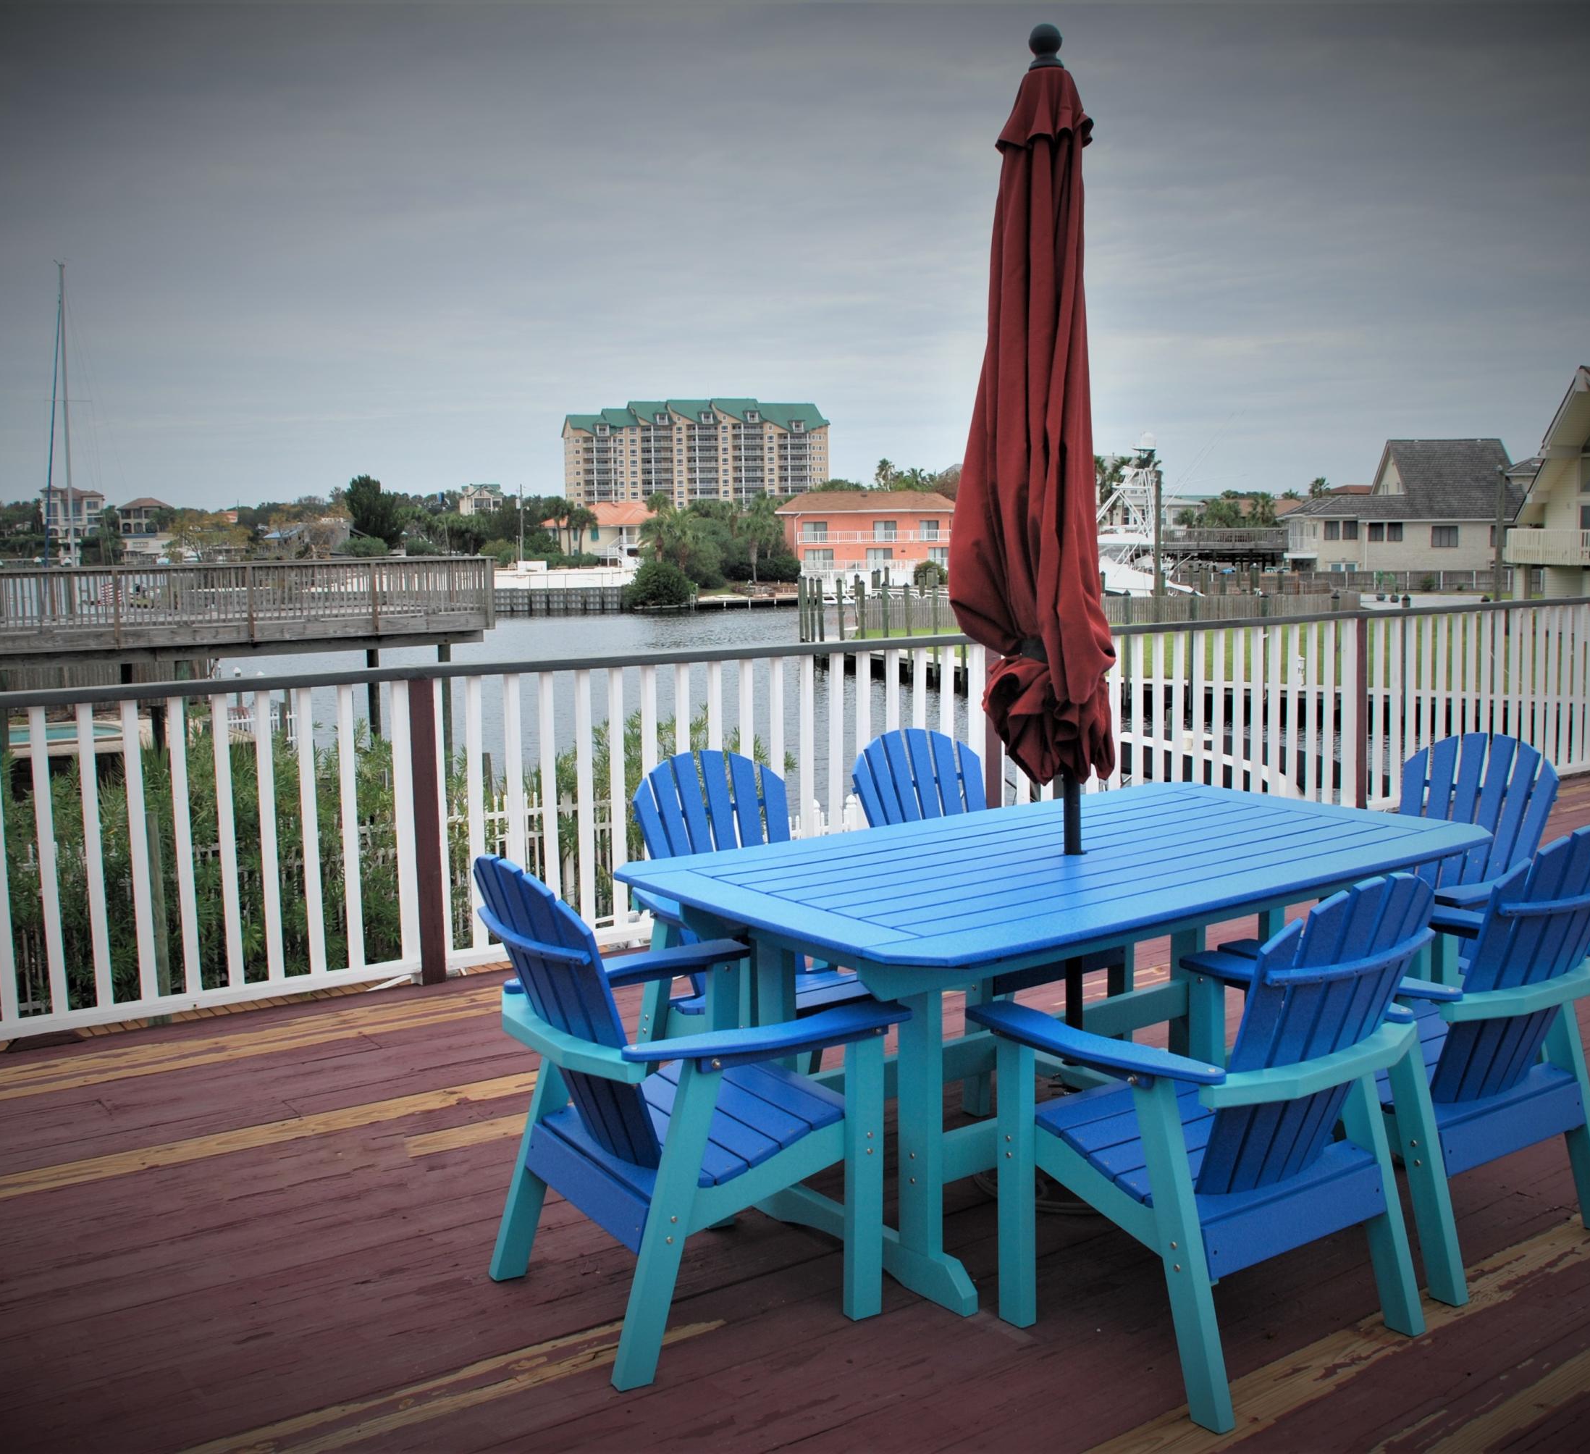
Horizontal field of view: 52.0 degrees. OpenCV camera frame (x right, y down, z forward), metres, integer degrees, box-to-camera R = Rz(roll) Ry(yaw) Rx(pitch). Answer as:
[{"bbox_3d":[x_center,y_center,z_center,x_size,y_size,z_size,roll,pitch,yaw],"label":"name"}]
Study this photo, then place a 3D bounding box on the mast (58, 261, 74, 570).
[{"bbox_3d":[-26.312,-9.577,59.246,0.200,14.200,0.200,1,6,0],"label":"mast"}]

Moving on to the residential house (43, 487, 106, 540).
[{"bbox_3d":[-175.250,-51.783,398.007,14.800,12.900,13.000,-3,7,-18],"label":"residential house"}]

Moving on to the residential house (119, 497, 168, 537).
[{"bbox_3d":[-157.885,-50.889,397.186,13.500,9.300,12.000,-3,7,-18],"label":"residential house"}]

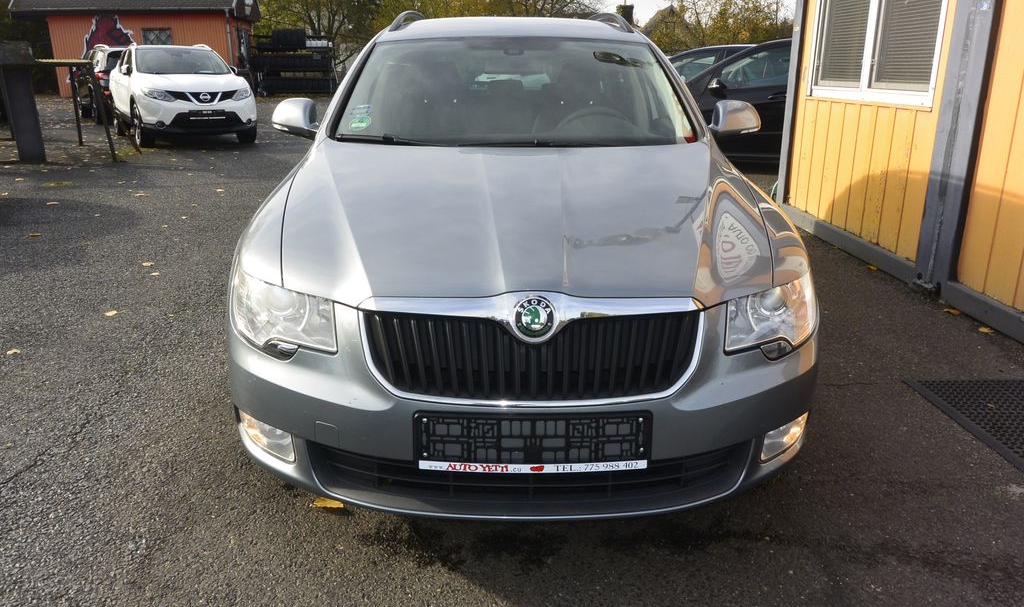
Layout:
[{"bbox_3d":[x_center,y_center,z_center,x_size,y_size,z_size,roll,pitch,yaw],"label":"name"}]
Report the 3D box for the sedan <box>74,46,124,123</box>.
[{"bbox_3d":[-8.904,-5.116,17.822,1.840,1.650,4.550,-11,20,-31],"label":"sedan"}]

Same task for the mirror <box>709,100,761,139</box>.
[{"bbox_3d":[0.900,-0.745,3.125,0.215,0.155,0.160,0,16,-1],"label":"mirror"}]

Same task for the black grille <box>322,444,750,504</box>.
[{"bbox_3d":[0.047,0.407,1.850,1.060,0.120,0.140,0,16,-1],"label":"black grille"}]

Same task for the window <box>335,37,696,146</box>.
[{"bbox_3d":[0.015,-0.844,3.042,1.404,0.118,0.886,0,47,-1],"label":"window"}]

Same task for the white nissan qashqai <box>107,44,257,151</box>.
[{"bbox_3d":[-5.716,-3.634,13.152,1.840,1.600,4.380,-11,20,-31],"label":"white nissan qashqai"}]

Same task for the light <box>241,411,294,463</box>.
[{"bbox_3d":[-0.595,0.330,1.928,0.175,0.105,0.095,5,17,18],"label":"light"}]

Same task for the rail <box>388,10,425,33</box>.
[{"bbox_3d":[-0.532,-1.607,4.492,0.090,0.110,2.150,0,17,-1],"label":"rail"}]

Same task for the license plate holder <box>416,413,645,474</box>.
[{"bbox_3d":[0.046,0.311,1.716,0.525,0.145,0.028,0,9,-1],"label":"license plate holder"}]

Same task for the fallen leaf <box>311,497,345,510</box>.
[{"bbox_3d":[-0.545,0.593,2.270,0.100,0.020,0.065,-2,17,-5],"label":"fallen leaf"}]

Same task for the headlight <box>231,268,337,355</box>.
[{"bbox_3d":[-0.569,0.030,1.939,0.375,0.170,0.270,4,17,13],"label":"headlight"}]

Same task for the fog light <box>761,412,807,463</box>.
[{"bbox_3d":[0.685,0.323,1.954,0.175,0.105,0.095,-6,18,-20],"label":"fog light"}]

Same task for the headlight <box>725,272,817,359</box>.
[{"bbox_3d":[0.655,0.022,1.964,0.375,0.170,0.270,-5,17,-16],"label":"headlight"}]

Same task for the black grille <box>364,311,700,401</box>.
[{"bbox_3d":[0.047,0.117,1.754,0.790,0.185,0.130,0,16,-1],"label":"black grille"}]

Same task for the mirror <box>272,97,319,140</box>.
[{"bbox_3d":[-0.876,-0.749,3.108,0.200,0.170,0.140,0,17,-1],"label":"mirror"}]

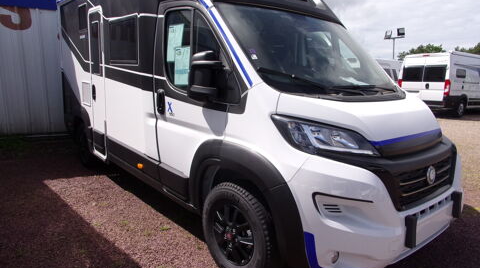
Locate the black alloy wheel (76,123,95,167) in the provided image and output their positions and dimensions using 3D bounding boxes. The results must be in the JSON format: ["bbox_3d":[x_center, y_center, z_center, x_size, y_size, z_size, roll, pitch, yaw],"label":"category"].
[{"bbox_3d":[-2.241,0.111,5.219,0.230,0.720,0.720,-6,14,-39],"label":"black alloy wheel"}]

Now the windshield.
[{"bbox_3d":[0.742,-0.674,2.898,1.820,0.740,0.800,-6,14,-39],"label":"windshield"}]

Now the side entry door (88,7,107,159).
[{"bbox_3d":[-1.781,-0.621,4.352,0.080,1.790,0.560,-6,14,-39],"label":"side entry door"}]

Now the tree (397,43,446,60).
[{"bbox_3d":[23.558,-8.891,45.000,6.500,6.000,6.000,8,12,25],"label":"tree"}]

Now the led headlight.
[{"bbox_3d":[0.527,0.021,2.116,0.460,0.250,0.540,-6,14,-39],"label":"led headlight"}]

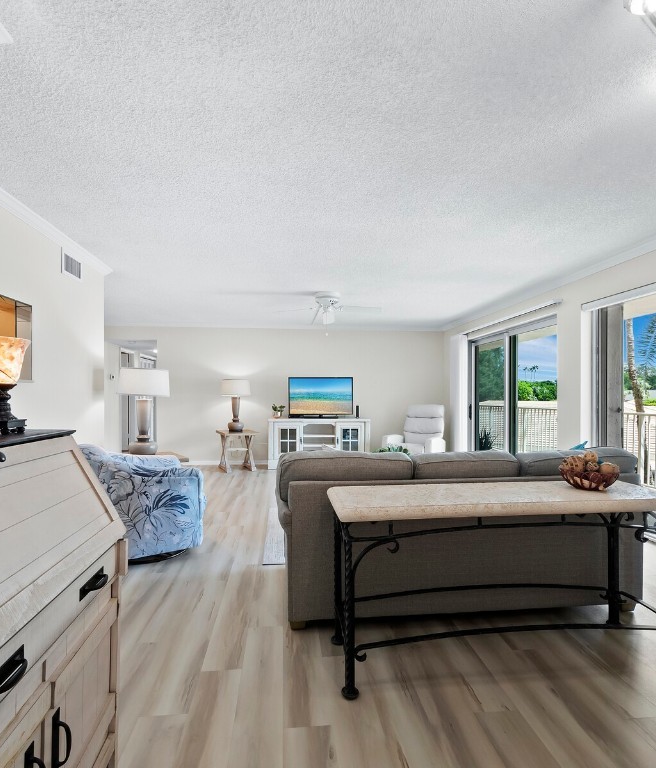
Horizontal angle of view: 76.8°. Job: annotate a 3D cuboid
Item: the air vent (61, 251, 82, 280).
[{"bbox_3d":[-2.172,-1.006,3.534,0.030,0.210,0.335,1,-1,-6],"label":"air vent"}]

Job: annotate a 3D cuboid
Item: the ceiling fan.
[{"bbox_3d":[-0.010,-0.891,4.930,1.300,0.400,1.300,0,-1,-7],"label":"ceiling fan"}]

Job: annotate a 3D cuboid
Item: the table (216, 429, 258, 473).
[{"bbox_3d":[-1.487,1.101,6.820,0.600,0.610,0.620,1,-1,-23],"label":"table"}]

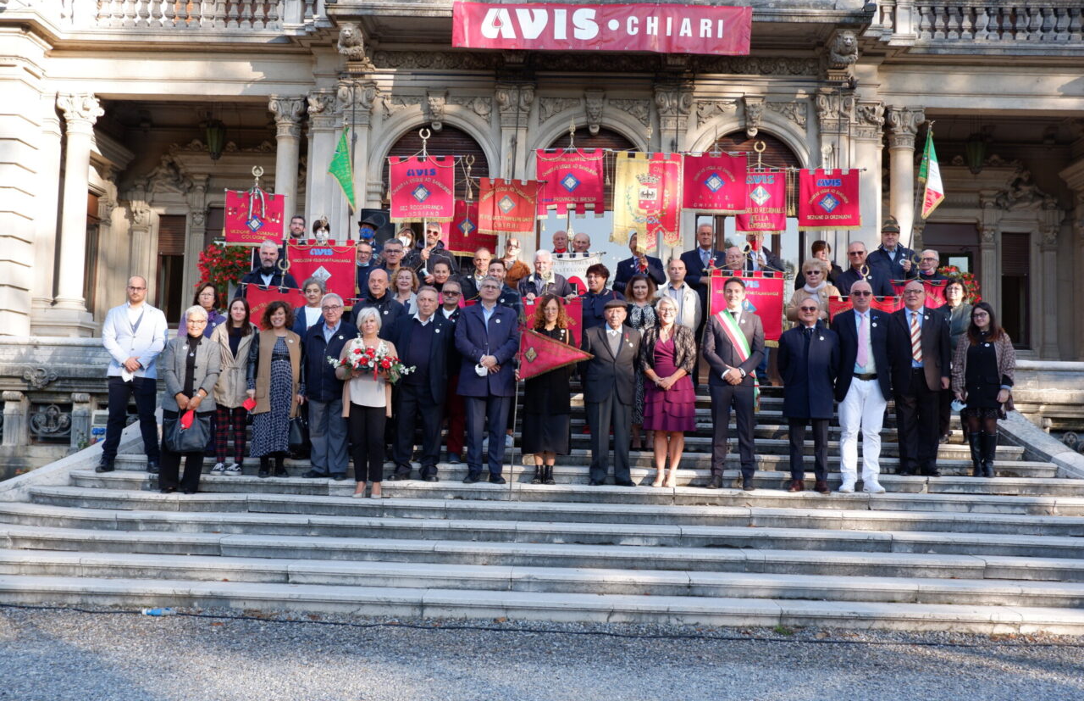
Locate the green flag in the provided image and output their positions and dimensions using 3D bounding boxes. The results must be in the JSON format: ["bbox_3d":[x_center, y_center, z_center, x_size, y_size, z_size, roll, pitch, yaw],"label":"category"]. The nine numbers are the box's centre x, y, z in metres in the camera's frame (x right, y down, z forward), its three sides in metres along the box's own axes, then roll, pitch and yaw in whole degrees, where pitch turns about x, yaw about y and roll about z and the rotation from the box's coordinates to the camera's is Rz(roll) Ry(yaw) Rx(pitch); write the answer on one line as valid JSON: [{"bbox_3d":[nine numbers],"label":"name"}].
[{"bbox_3d":[-2.304,-2.075,12.468,0.340,1.020,0.200,1,-4,2],"label":"green flag"}]

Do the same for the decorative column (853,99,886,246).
[{"bbox_3d":[4.976,-2.146,16.484,0.513,3.400,0.420,1,-4,2],"label":"decorative column"}]

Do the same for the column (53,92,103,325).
[{"bbox_3d":[-7.217,-2.253,16.781,0.560,3.500,0.560,1,-4,2],"label":"column"}]

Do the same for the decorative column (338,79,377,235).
[{"bbox_3d":[-2.398,-1.547,13.905,0.520,3.890,0.480,1,-4,2],"label":"decorative column"}]

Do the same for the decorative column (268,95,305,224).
[{"bbox_3d":[-3.977,-2.194,16.733,0.540,3.500,0.540,1,-4,2],"label":"decorative column"}]

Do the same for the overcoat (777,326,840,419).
[{"bbox_3d":[2.352,0.187,9.572,0.560,0.880,0.350,1,-4,8],"label":"overcoat"}]

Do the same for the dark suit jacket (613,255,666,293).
[{"bbox_3d":[1.108,-0.716,12.481,0.570,0.770,0.340,1,-4,2],"label":"dark suit jacket"}]

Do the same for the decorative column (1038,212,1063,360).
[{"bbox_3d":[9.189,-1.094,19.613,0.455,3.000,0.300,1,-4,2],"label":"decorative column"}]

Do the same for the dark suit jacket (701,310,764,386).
[{"bbox_3d":[1.692,-0.015,9.603,0.560,0.700,0.340,1,-4,7],"label":"dark suit jacket"}]

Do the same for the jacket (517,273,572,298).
[{"bbox_3d":[0.025,-0.463,11.010,0.570,0.700,0.360,1,-4,2],"label":"jacket"}]

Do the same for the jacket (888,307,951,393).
[{"bbox_3d":[3.435,0.000,9.857,0.570,0.810,0.340,1,-4,11],"label":"jacket"}]

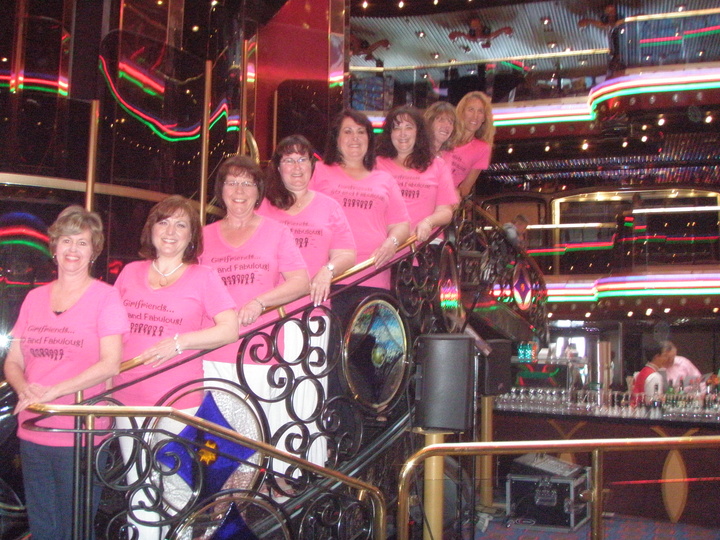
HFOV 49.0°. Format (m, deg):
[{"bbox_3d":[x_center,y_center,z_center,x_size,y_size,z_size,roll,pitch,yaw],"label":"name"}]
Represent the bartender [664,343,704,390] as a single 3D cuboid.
[{"bbox_3d":[3.470,1.621,8.419,0.540,1.680,0.480,-3,-7,37],"label":"bartender"}]

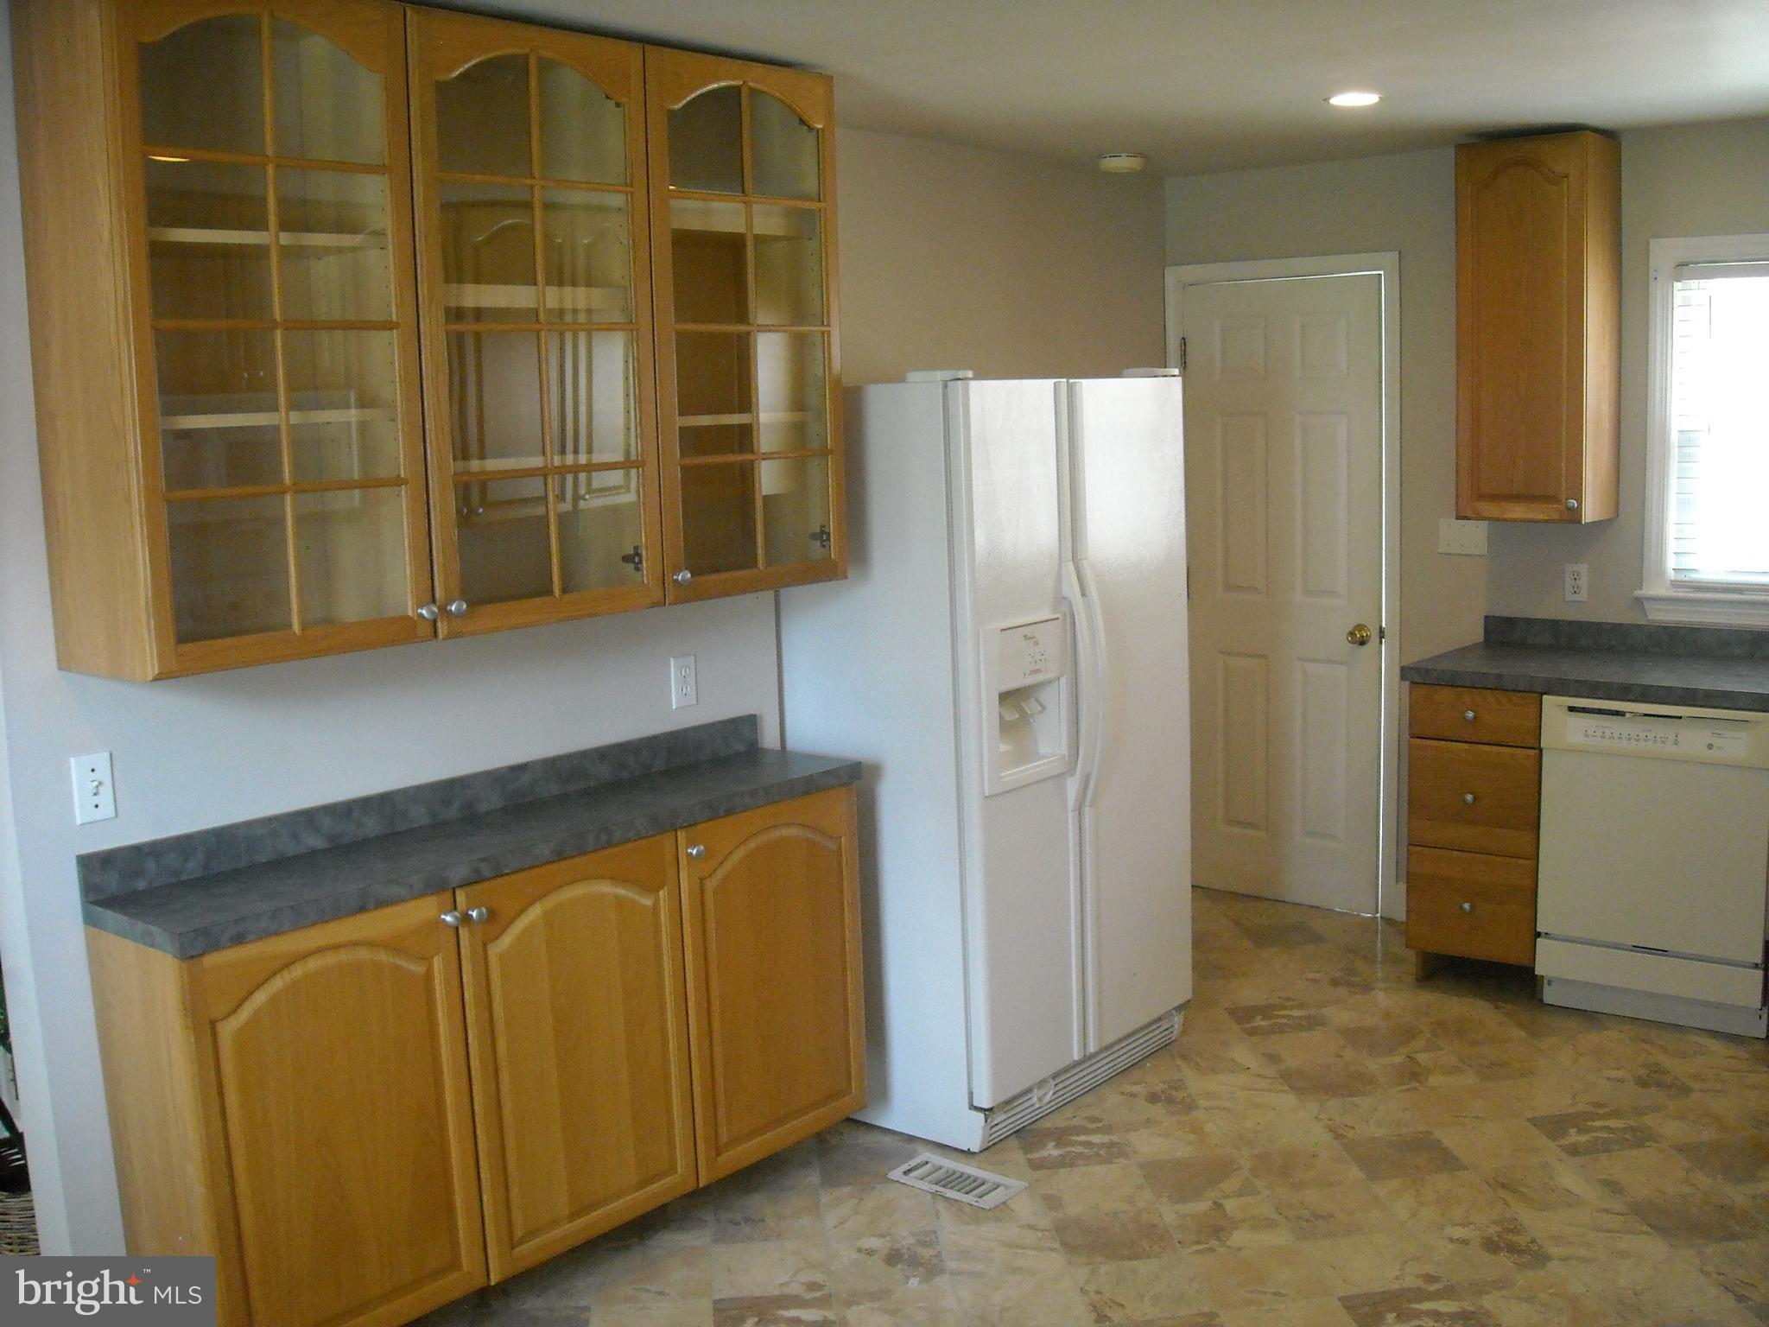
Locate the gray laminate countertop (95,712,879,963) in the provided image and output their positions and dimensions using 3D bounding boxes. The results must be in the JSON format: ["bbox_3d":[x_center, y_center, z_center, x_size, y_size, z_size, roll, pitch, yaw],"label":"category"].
[{"bbox_3d":[-0.707,0.293,3.523,0.337,0.121,1.619,5,10,40],"label":"gray laminate countertop"}]

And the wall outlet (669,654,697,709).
[{"bbox_3d":[-0.450,0.042,4.056,0.009,0.114,0.071,5,10,40],"label":"wall outlet"}]

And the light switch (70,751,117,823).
[{"bbox_3d":[-1.332,0.212,3.026,0.018,0.114,0.067,5,10,40],"label":"light switch"}]

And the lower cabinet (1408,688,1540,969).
[{"bbox_3d":[1.843,0.469,5.221,0.369,0.894,0.638,5,10,40],"label":"lower cabinet"}]

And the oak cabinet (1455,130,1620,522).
[{"bbox_3d":[1.889,-0.950,5.166,0.367,1.064,0.299,5,10,40],"label":"oak cabinet"}]

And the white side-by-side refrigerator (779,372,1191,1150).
[{"bbox_3d":[0.218,0.169,4.553,0.833,1.785,0.896,5,10,40],"label":"white side-by-side refrigerator"}]

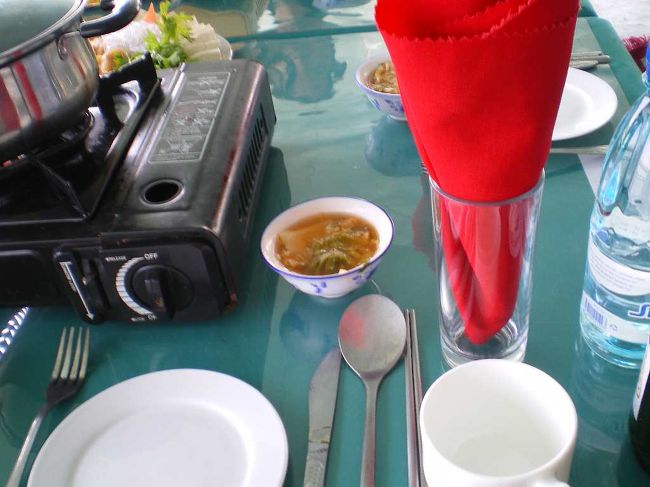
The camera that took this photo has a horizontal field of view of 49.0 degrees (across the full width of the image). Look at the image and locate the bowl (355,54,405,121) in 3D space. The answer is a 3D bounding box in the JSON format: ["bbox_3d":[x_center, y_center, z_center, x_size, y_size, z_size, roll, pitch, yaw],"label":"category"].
[{"bbox_3d":[0.086,-0.167,0.780,0.104,0.048,0.104,-5,39,4],"label":"bowl"}]

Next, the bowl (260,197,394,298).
[{"bbox_3d":[0.004,0.012,0.575,0.104,0.048,0.104,-5,39,4],"label":"bowl"}]

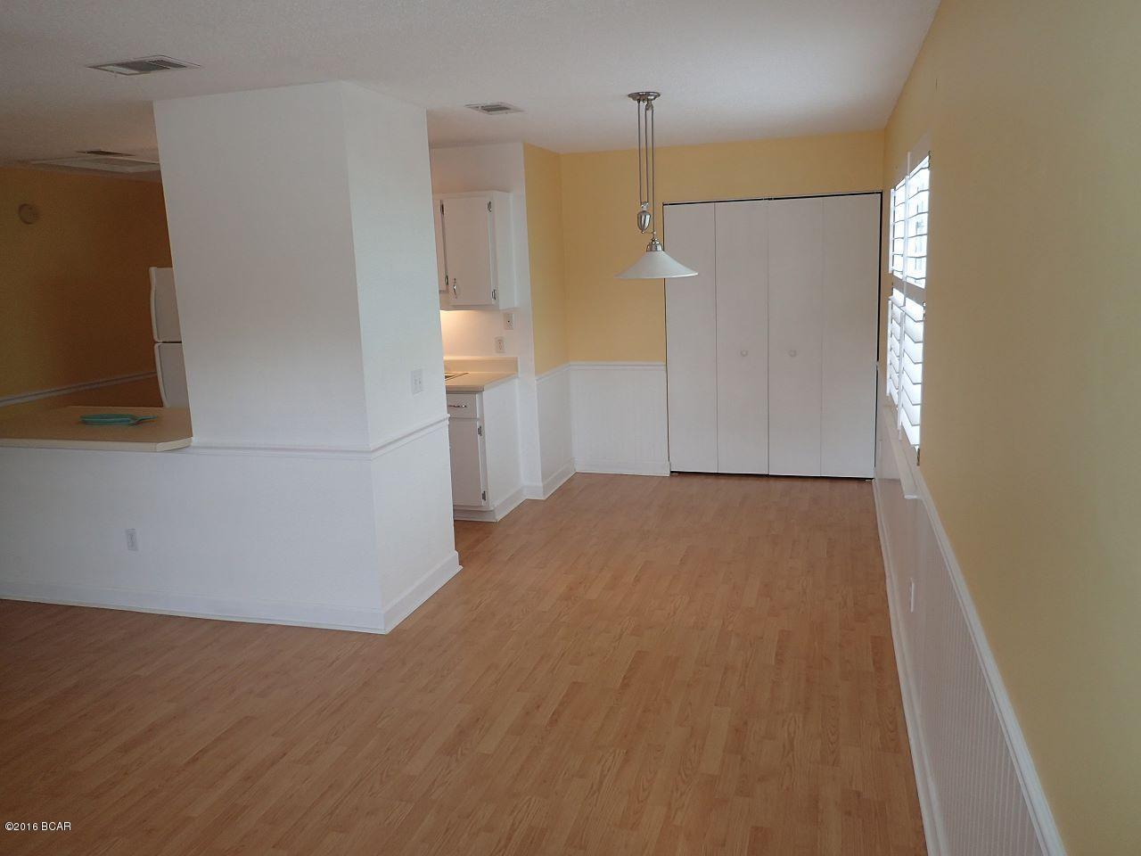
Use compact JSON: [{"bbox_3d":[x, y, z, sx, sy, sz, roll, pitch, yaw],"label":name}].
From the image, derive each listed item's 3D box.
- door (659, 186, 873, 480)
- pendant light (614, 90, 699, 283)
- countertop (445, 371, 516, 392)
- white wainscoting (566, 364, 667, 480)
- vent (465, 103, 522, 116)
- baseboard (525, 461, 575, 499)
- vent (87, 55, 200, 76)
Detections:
[{"bbox_3d":[1.435,-0.619,6.003,1.475,2.000,0.045,1,12,17],"label":"door"},{"bbox_3d":[0.407,-1.179,4.061,0.430,0.875,0.430,1,12,17],"label":"pendant light"},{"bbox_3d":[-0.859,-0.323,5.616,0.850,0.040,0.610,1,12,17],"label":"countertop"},{"bbox_3d":[0.384,-0.071,6.431,0.775,0.905,0.030,1,12,17],"label":"white wainscoting"},{"bbox_3d":[-0.380,-1.605,4.165,0.180,0.020,0.300,1,12,17],"label":"vent"},{"bbox_3d":[-0.143,0.382,6.274,0.145,0.120,0.800,1,12,17],"label":"baseboard"},{"bbox_3d":[-1.572,-1.329,3.050,0.355,0.020,0.180,1,12,17],"label":"vent"}]

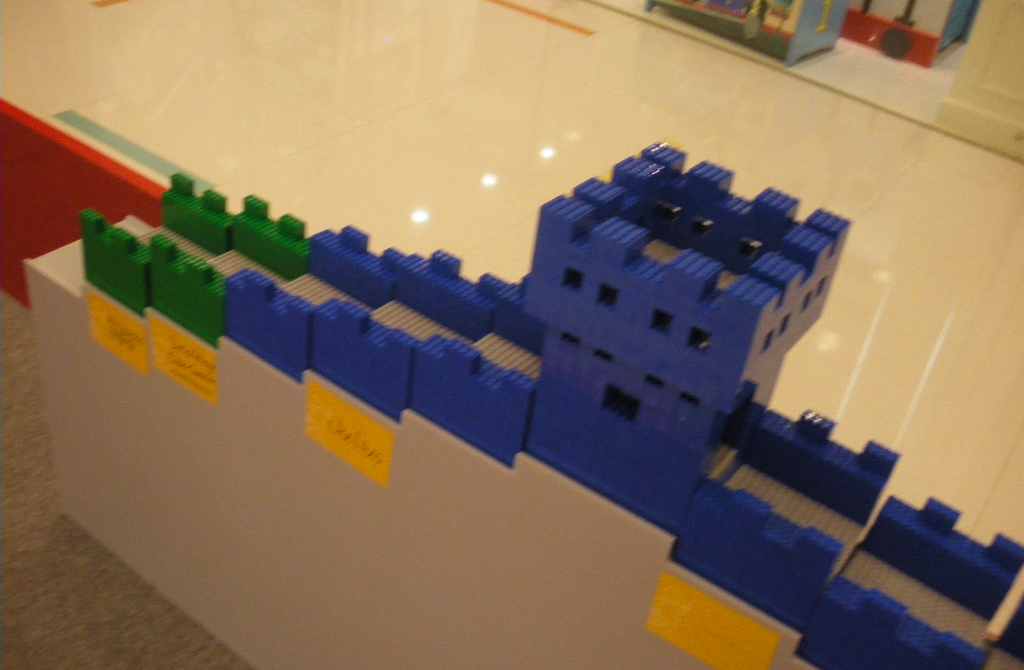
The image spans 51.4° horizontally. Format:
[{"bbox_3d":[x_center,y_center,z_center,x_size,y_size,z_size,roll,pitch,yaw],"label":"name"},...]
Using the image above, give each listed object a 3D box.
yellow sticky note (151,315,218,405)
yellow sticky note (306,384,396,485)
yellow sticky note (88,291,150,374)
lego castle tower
[{"bbox_3d":[-0.381,0.030,1.245,0.118,0.076,0.002,27,38,25],"label":"yellow sticky note"},{"bbox_3d":[-0.169,0.104,1.110,0.118,0.076,0.002,27,38,25],"label":"yellow sticky note"},{"bbox_3d":[-0.483,-0.002,1.313,0.118,0.076,0.002,27,38,25],"label":"yellow sticky note"},{"bbox_3d":[0.139,0.005,0.929,0.192,0.252,0.192,27,38,25],"label":"lego castle tower"}]

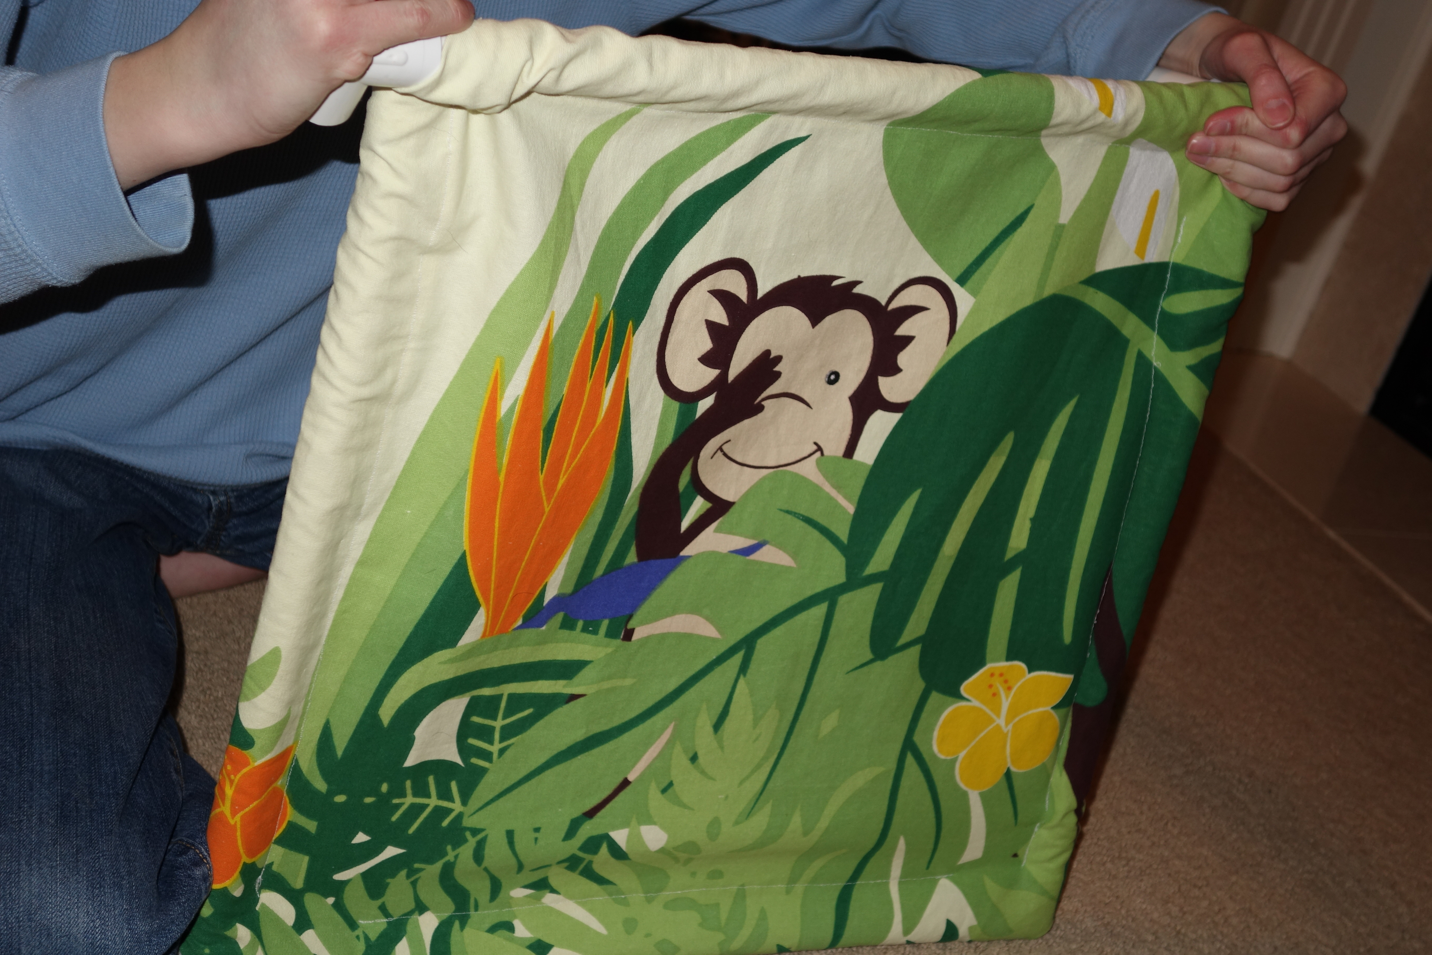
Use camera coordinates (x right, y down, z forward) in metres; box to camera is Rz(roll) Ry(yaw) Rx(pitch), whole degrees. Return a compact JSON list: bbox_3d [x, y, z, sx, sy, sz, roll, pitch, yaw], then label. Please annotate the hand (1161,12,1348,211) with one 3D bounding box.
[{"bbox_3d":[0.303,-0.206,1.030,0.103,0.085,0.078,32,15,7],"label":"hand"}]

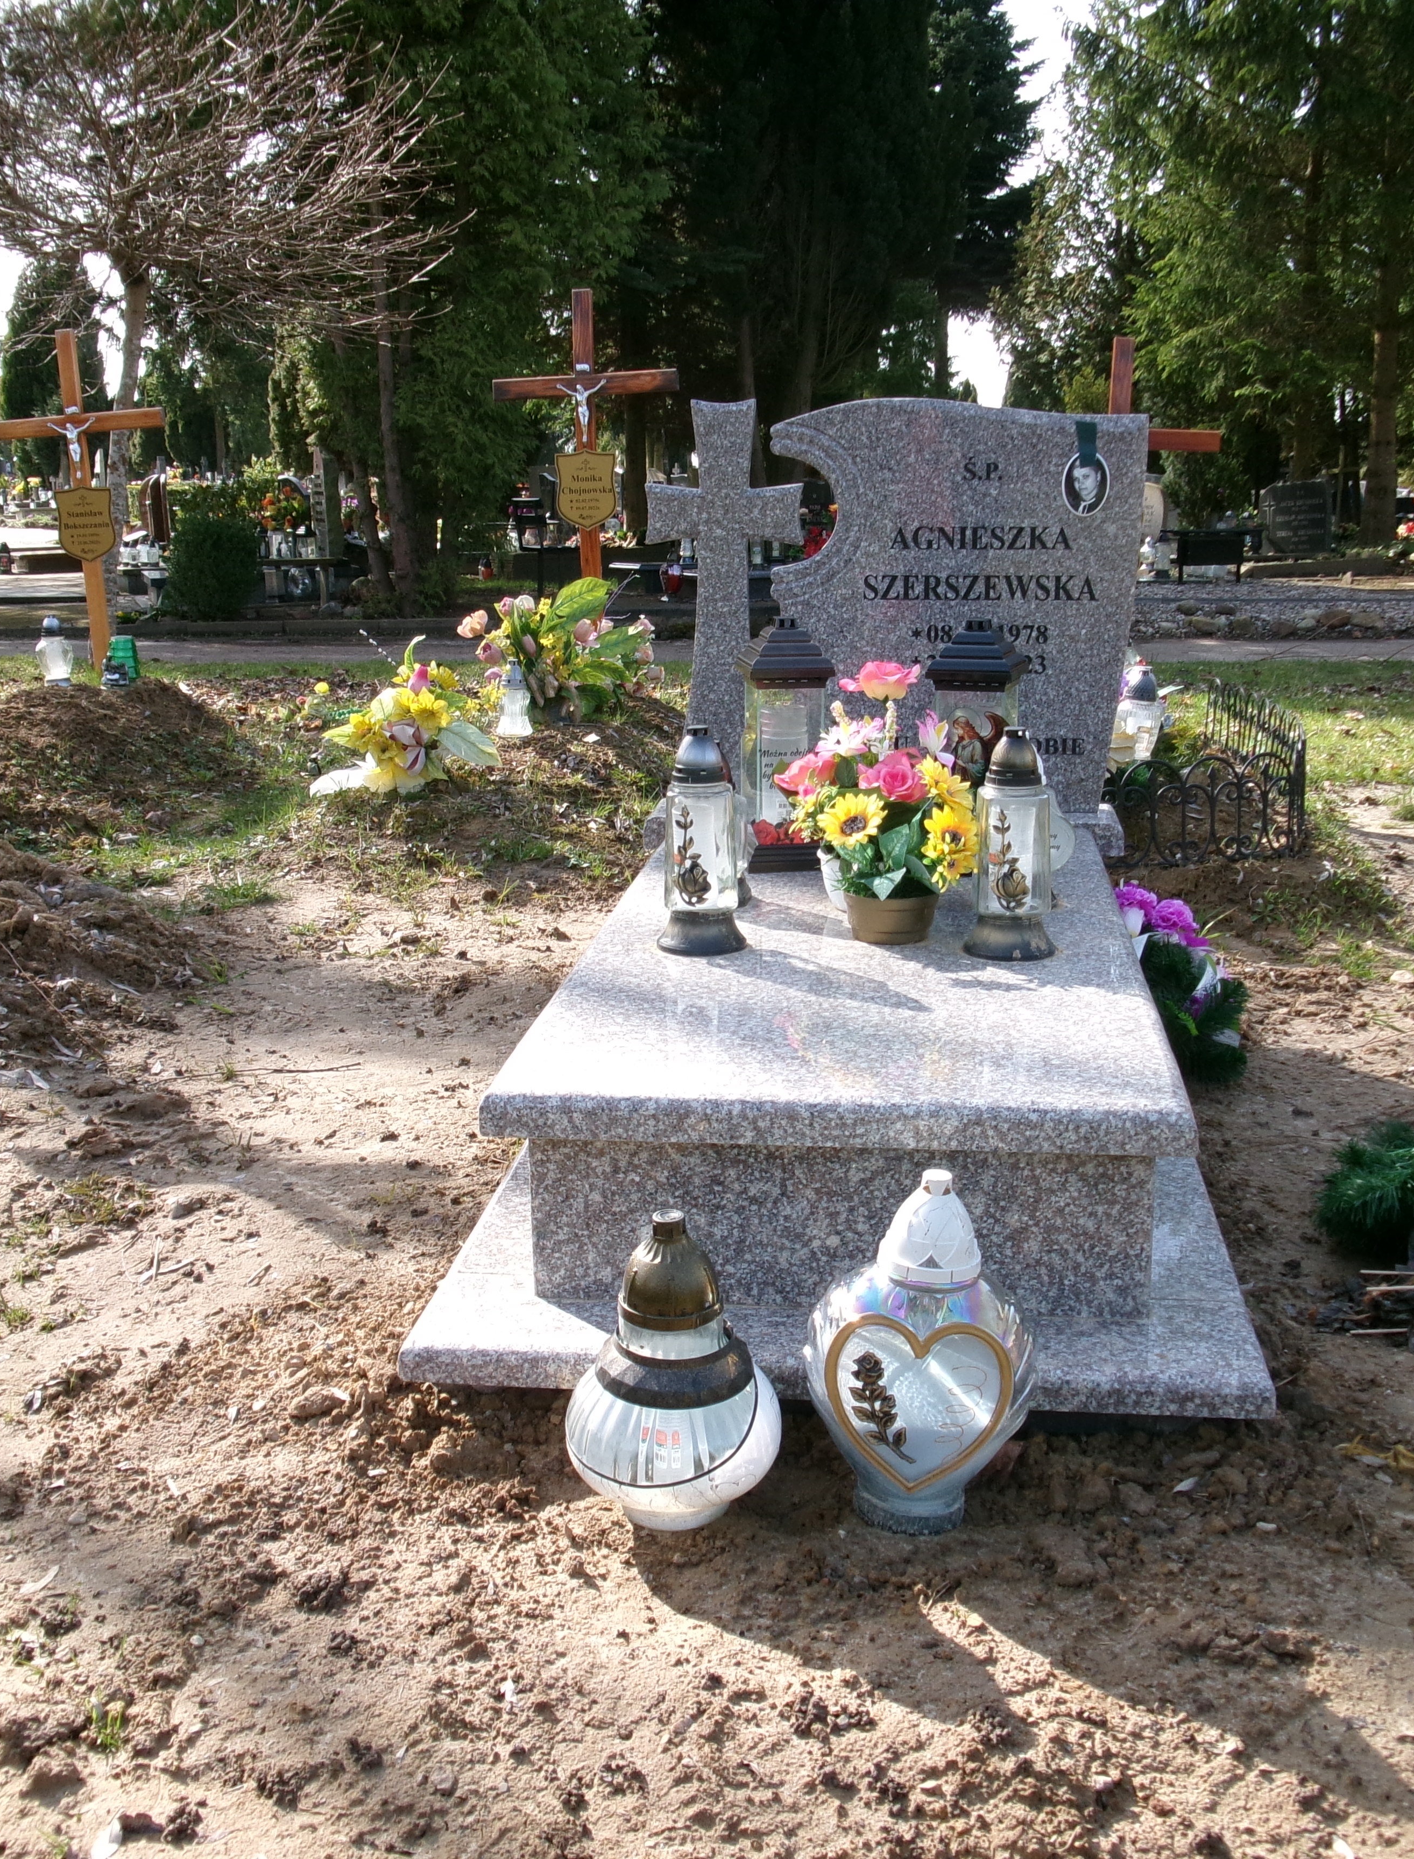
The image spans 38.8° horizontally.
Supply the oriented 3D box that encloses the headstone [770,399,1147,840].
[{"bbox_3d":[0.468,-0.607,3.809,0.689,0.773,0.080,1,14,7],"label":"headstone"}]

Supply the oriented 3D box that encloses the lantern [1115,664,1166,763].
[{"bbox_3d":[1.243,-0.604,5.716,0.160,0.299,0.160,2,14,12],"label":"lantern"}]

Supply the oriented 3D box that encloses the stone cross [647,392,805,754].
[{"bbox_3d":[0.040,-0.643,4.004,0.310,0.799,0.080,1,13,7],"label":"stone cross"}]

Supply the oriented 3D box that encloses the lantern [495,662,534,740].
[{"bbox_3d":[-0.632,-0.755,6.563,0.127,0.231,0.121,1,13,7],"label":"lantern"}]

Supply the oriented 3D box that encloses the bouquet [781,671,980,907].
[{"bbox_3d":[0.253,-0.205,2.958,0.295,0.363,0.240,1,14,7],"label":"bouquet"}]

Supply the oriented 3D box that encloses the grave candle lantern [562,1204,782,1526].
[{"bbox_3d":[-0.035,0.427,1.948,0.211,0.318,0.211,-1,13,0],"label":"grave candle lantern"}]

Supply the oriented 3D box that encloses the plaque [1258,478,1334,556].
[{"bbox_3d":[4.558,-3.166,15.500,0.570,0.600,0.100,1,13,7],"label":"plaque"}]

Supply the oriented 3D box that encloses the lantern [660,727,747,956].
[{"bbox_3d":[-0.008,-0.131,2.901,0.129,0.319,0.129,-1,14,0],"label":"lantern"}]

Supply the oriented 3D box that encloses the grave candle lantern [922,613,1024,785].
[{"bbox_3d":[0.452,-0.309,3.386,0.139,0.425,0.139,4,14,17],"label":"grave candle lantern"}]

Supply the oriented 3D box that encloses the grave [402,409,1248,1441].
[{"bbox_3d":[0.254,-0.262,3.073,0.959,1.116,2.143,1,13,7],"label":"grave"}]

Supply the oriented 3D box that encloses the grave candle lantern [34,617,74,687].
[{"bbox_3d":[-2.336,-0.995,7.155,0.135,0.234,0.129,1,13,7],"label":"grave candle lantern"}]

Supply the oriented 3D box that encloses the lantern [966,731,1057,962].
[{"bbox_3d":[0.438,-0.123,2.854,0.131,0.314,0.131,2,14,12],"label":"lantern"}]

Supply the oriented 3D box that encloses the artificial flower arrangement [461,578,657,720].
[{"bbox_3d":[-0.469,-0.886,6.350,0.600,0.400,0.420,-2,13,-4],"label":"artificial flower arrangement"}]

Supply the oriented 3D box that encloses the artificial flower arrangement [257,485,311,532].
[{"bbox_3d":[-3.334,-3.304,15.800,0.427,0.397,0.340,1,13,7],"label":"artificial flower arrangement"}]

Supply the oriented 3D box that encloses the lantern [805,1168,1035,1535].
[{"bbox_3d":[0.219,0.419,2.032,0.230,0.365,0.180,4,14,8],"label":"lantern"}]

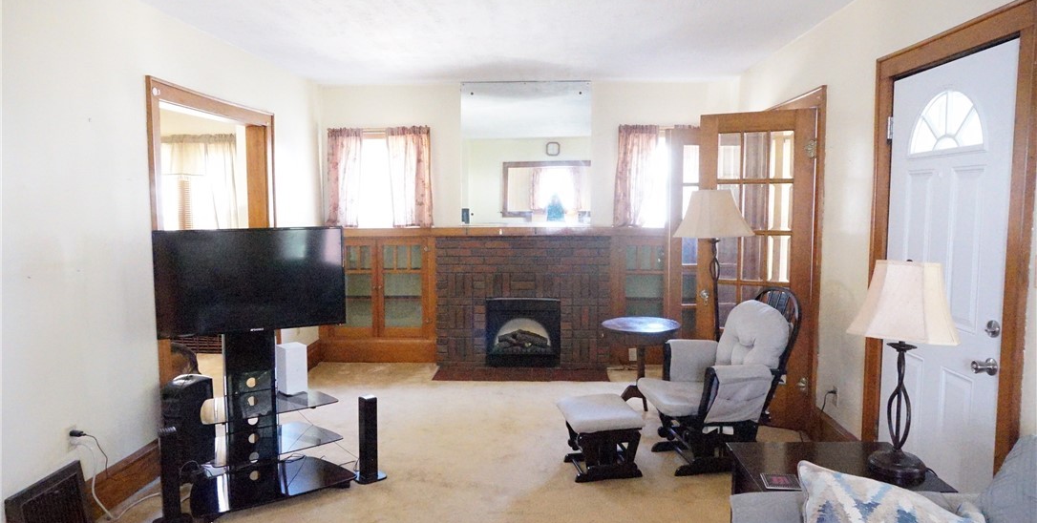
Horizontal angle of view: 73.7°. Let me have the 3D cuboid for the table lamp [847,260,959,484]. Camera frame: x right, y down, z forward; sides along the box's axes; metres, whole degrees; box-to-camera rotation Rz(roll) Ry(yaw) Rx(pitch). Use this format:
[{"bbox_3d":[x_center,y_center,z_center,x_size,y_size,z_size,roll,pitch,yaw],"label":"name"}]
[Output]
[{"bbox_3d":[1.237,0.349,2.252,0.330,0.715,0.330,0,5,3],"label":"table lamp"}]

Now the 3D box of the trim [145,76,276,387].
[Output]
[{"bbox_3d":[-1.953,0.025,4.501,0.170,2.137,1.661,0,5,3],"label":"trim"}]

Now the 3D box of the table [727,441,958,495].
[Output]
[{"bbox_3d":[1.075,0.977,2.393,0.606,0.560,0.439,0,5,2],"label":"table"}]

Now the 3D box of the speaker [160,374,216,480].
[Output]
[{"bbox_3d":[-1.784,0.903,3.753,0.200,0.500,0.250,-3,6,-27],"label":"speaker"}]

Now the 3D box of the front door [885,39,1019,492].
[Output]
[{"bbox_3d":[1.800,0.178,2.943,0.050,2.030,0.885,0,5,2],"label":"front door"}]

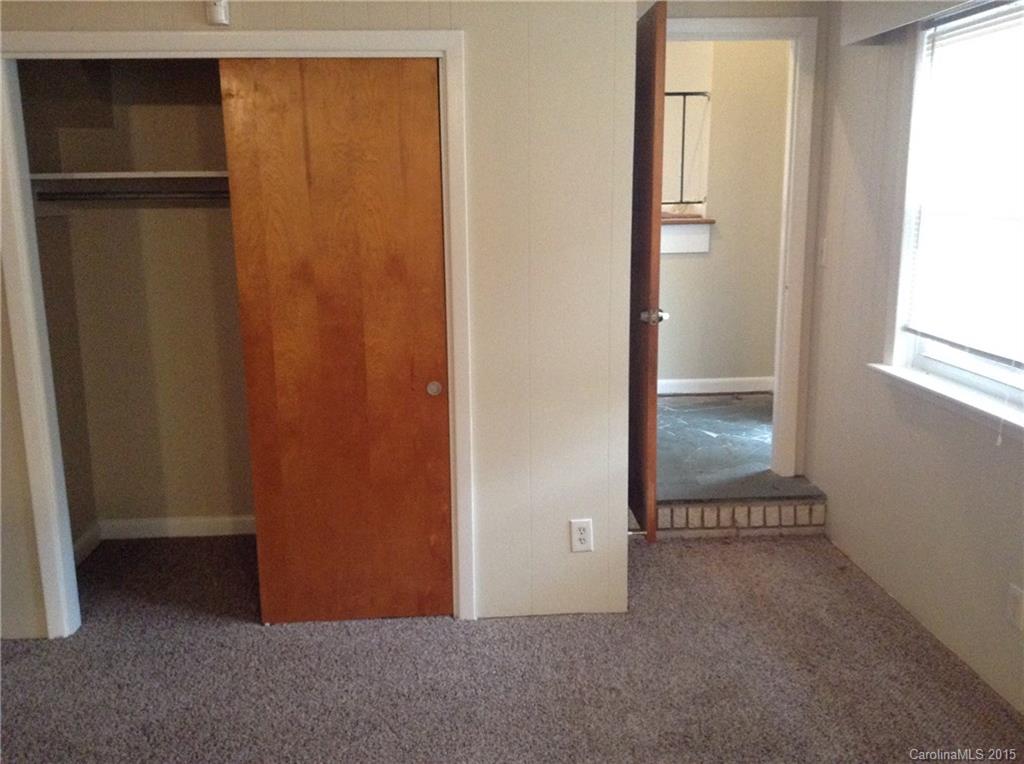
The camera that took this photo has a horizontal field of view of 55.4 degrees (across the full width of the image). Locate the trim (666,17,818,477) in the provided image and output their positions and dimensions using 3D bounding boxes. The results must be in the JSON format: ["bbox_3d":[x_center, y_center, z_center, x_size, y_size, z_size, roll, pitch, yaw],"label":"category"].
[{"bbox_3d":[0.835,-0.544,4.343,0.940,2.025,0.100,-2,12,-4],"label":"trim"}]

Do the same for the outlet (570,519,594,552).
[{"bbox_3d":[0.254,0.559,3.529,0.078,0.121,0.011,-2,12,-4],"label":"outlet"}]

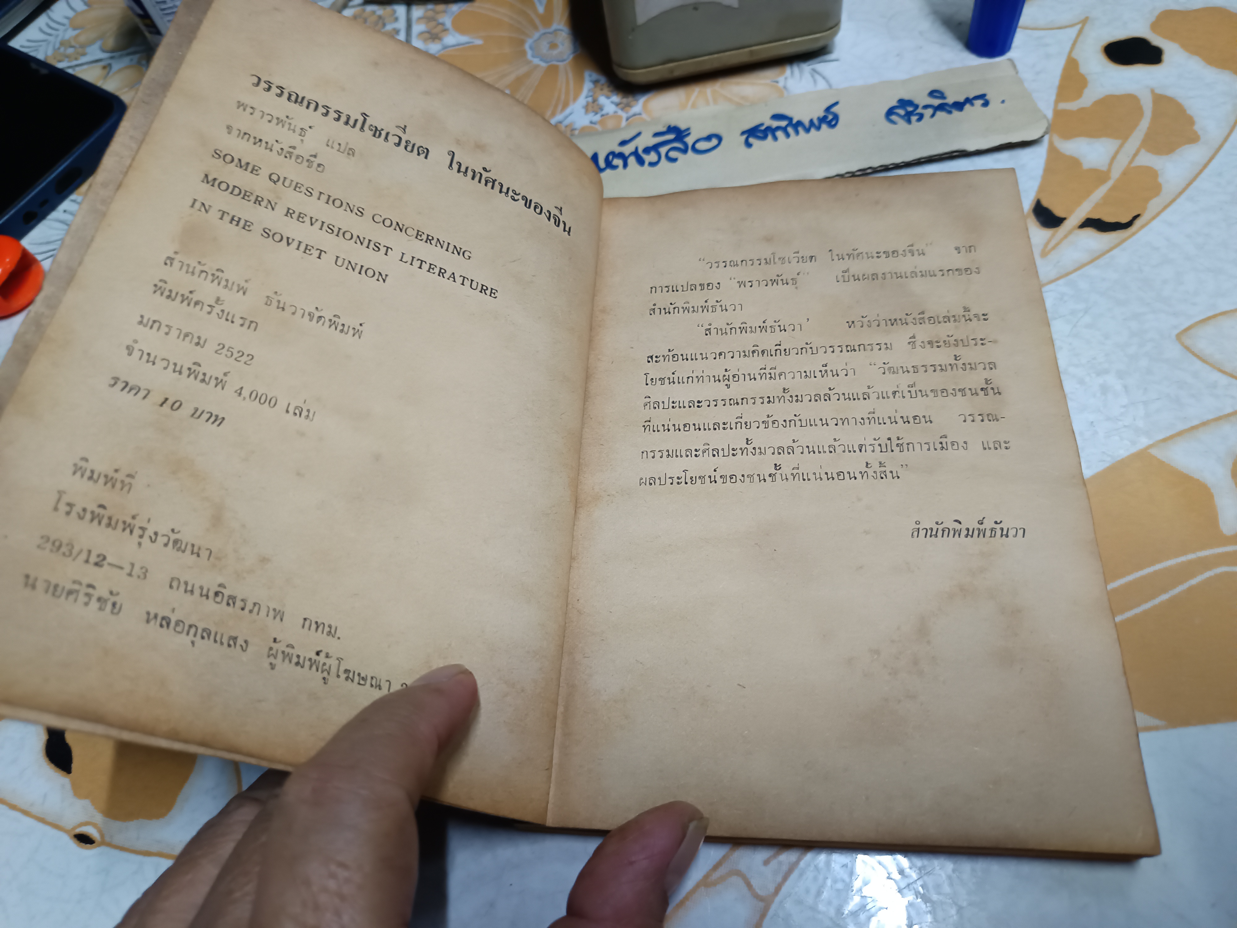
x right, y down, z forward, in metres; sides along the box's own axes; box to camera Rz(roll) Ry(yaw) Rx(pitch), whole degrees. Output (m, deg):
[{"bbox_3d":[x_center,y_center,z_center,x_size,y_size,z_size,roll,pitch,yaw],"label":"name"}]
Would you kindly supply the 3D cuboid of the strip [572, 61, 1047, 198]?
[{"bbox_3d":[0.045,-0.102,0.279,0.172,0.004,0.038,-8,62,5],"label":"strip"}]

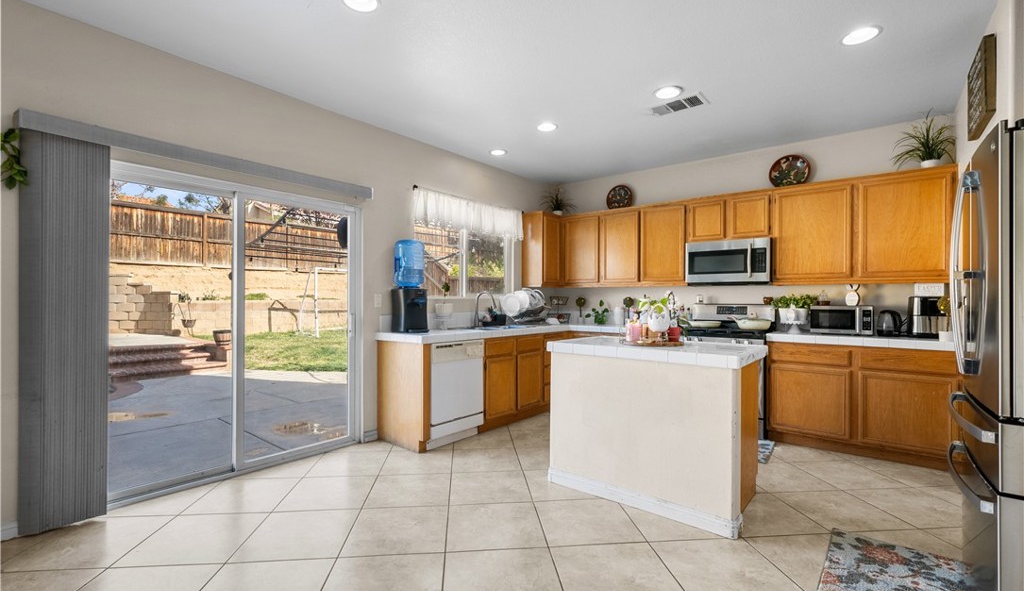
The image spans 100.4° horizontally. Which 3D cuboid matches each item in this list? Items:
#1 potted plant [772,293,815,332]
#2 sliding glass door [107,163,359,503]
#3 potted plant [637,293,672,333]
[{"bbox_3d":[2.533,0.165,3.833,0.310,0.355,0.210,0,0,39],"label":"potted plant"},{"bbox_3d":[-1.869,0.244,2.962,0.100,2.000,1.760,0,0,39],"label":"sliding glass door"},{"bbox_3d":[0.975,0.128,2.930,0.220,0.290,0.200,0,-1,38],"label":"potted plant"}]

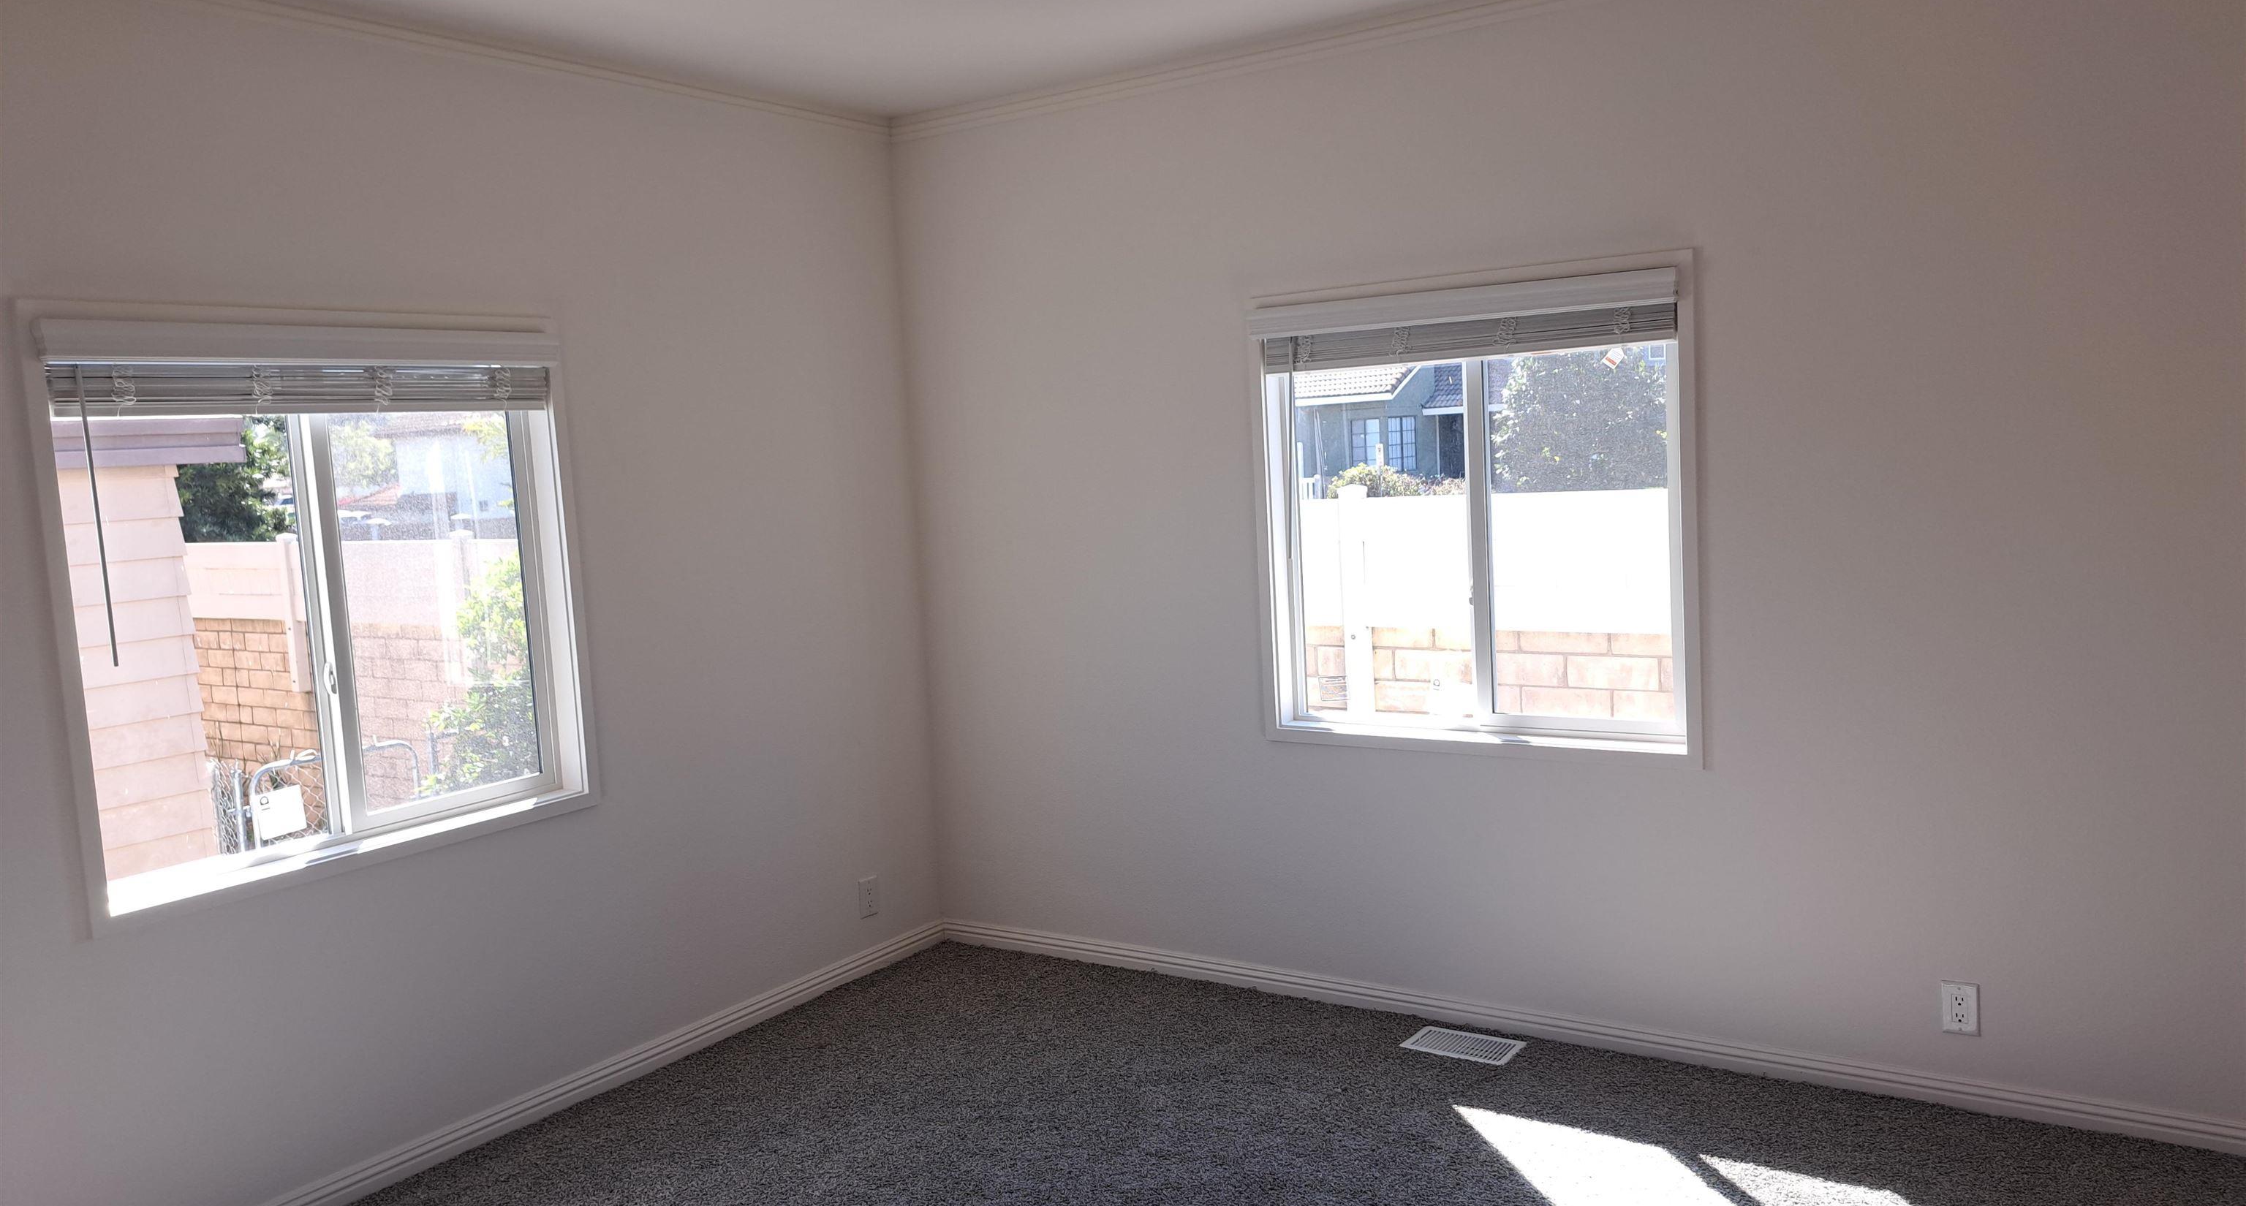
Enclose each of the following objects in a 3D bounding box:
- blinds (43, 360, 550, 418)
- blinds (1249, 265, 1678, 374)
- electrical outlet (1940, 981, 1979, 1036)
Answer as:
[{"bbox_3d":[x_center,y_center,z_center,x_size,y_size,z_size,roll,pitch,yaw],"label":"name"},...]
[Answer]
[{"bbox_3d":[-1.823,-0.489,3.560,0.055,0.115,1.140,1,7,34],"label":"blinds"},{"bbox_3d":[0.861,-0.733,4.113,1.180,0.185,0.075,1,7,34],"label":"blinds"},{"bbox_3d":[1.941,0.943,3.607,0.078,0.122,0.010,1,7,34],"label":"electrical outlet"}]

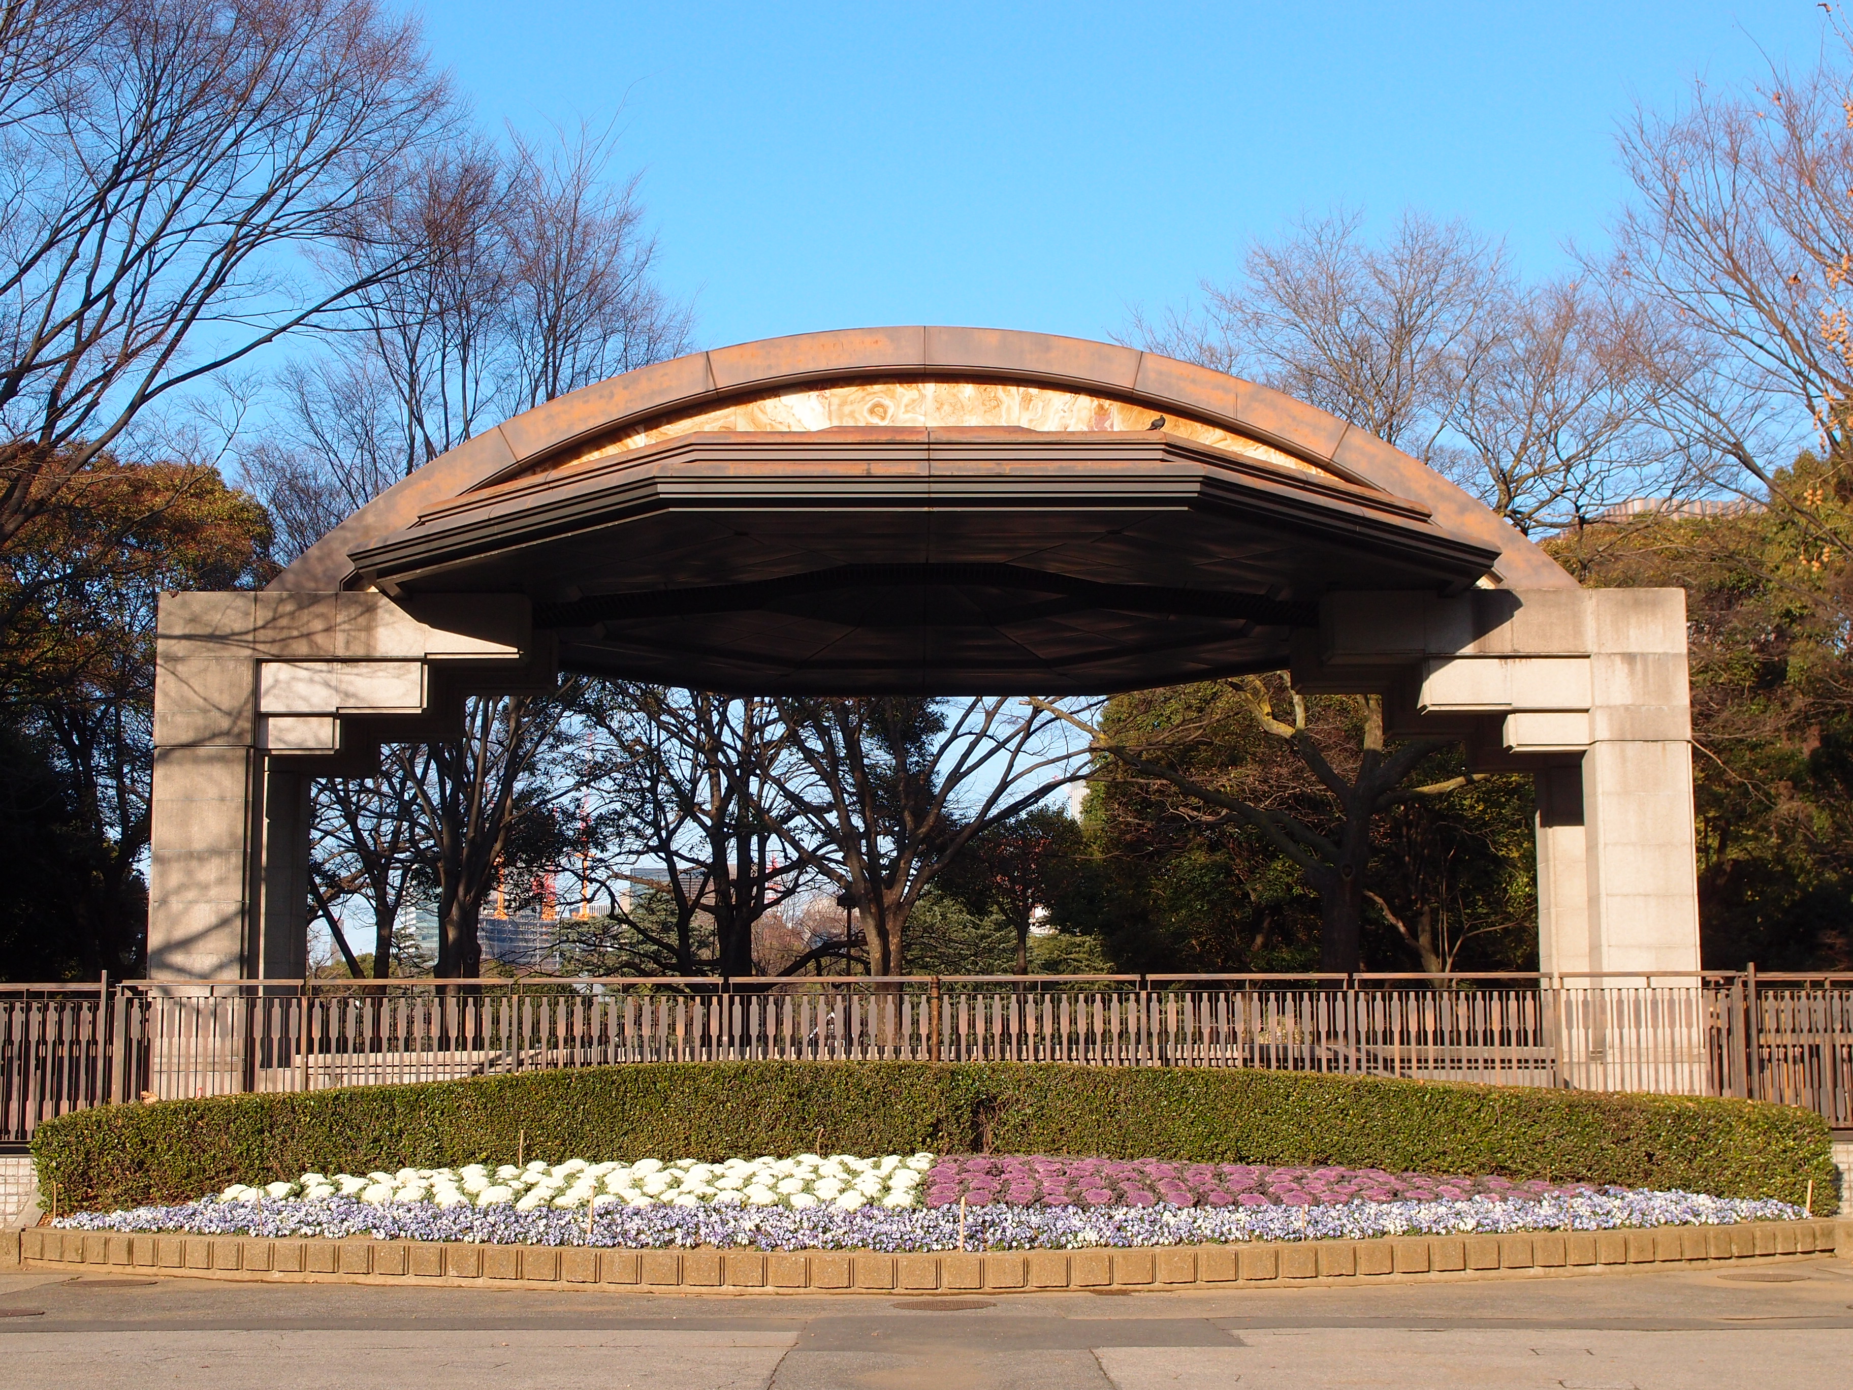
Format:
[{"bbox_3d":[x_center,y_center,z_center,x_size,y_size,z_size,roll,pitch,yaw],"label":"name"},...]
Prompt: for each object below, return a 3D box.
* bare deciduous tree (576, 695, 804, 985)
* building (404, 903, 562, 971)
[{"bbox_3d":[-3.624,1.332,38.171,5.000,9.400,5.000,0,-8,0],"label":"bare deciduous tree"},{"bbox_3d":[-200.642,127.818,1117.990,70.000,65.500,50.000,1,-8,-10],"label":"building"}]

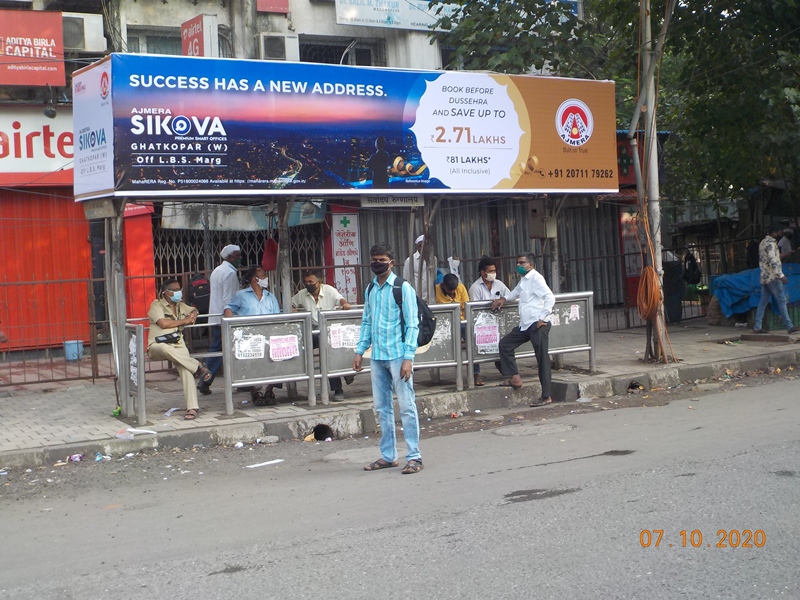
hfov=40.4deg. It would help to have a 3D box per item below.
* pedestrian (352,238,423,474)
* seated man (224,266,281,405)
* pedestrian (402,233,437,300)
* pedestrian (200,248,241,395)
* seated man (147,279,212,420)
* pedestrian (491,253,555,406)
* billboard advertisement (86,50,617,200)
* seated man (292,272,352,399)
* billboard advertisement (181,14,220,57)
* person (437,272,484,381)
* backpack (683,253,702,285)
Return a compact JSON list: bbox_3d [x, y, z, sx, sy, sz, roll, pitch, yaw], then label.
[{"bbox_3d":[-0.090,0.444,8.280,0.510,1.710,0.370,-2,2,18],"label":"pedestrian"},{"bbox_3d":[-1.530,0.363,11.600,0.590,1.410,0.640,-3,2,-19],"label":"seated man"},{"bbox_3d":[0.240,0.050,13.500,0.480,1.740,0.340,-3,2,-6],"label":"pedestrian"},{"bbox_3d":[-2.050,0.213,12.600,0.580,1.700,0.460,-3,2,-15],"label":"pedestrian"},{"bbox_3d":[-2.160,0.454,10.800,0.540,1.340,0.800,-4,2,-37],"label":"seated man"},{"bbox_3d":[1.300,0.307,11.600,0.640,1.640,0.490,-4,2,-20],"label":"pedestrian"},{"bbox_3d":[-0.390,-1.800,12.021,6.000,1.300,1.420,-4,3,-30],"label":"billboard advertisement"},{"bbox_3d":[-0.860,0.343,11.650,0.600,1.380,0.620,-4,2,-23],"label":"seated man"},{"bbox_3d":[-3.179,-4.021,17.441,0.250,0.920,0.850,-4,2,-32],"label":"billboard advertisement"},{"bbox_3d":[0.630,0.325,12.400,0.500,1.220,0.680,-3,2,-17],"label":"person"},{"bbox_3d":[5.197,-0.560,19.300,0.360,0.560,0.220,-4,2,-27],"label":"backpack"}]

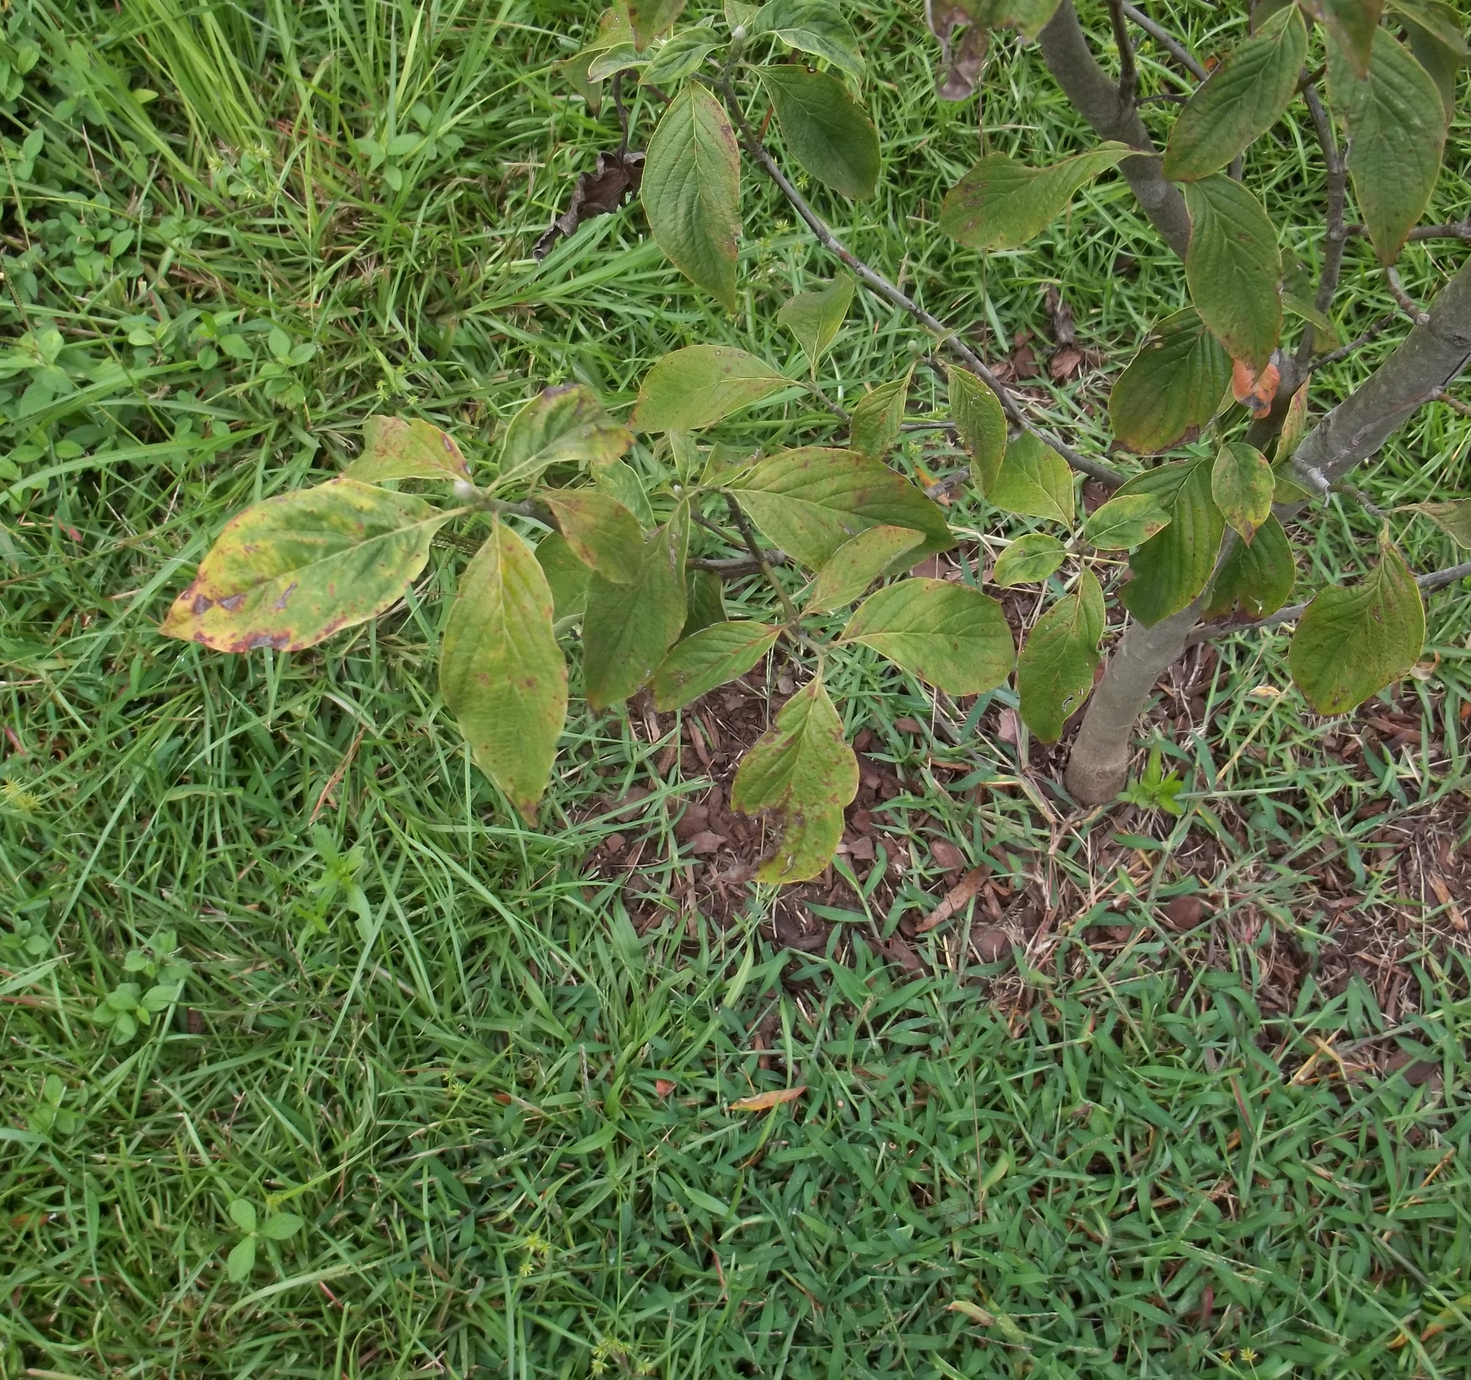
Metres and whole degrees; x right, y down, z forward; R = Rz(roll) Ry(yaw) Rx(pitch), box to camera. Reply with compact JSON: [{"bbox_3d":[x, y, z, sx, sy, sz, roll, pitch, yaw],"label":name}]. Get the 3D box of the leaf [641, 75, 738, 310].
[{"bbox_3d":[-0.021,-0.233,0.825,0.048,0.018,0.103,-10,101,0],"label":"leaf"}]

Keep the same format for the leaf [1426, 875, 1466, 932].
[{"bbox_3d":[0.482,0.145,1.190,0.012,0.006,0.040,-19,60,-12],"label":"leaf"}]

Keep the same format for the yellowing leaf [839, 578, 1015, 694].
[{"bbox_3d":[0.091,-0.025,0.848,0.099,0.018,0.056,5,71,-21],"label":"yellowing leaf"}]

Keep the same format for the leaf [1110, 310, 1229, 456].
[{"bbox_3d":[0.251,-0.178,1.015,0.062,0.085,0.018,39,21,11],"label":"leaf"}]

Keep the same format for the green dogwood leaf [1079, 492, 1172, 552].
[{"bbox_3d":[0.213,-0.092,0.960,0.054,0.011,0.032,-18,60,-13],"label":"green dogwood leaf"}]

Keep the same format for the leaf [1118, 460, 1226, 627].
[{"bbox_3d":[0.241,-0.081,0.968,0.057,0.020,0.093,16,99,11],"label":"leaf"}]

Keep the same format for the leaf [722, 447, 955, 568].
[{"bbox_3d":[0.048,-0.085,0.825,0.119,0.018,0.057,12,71,-20],"label":"leaf"}]

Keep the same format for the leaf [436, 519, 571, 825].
[{"bbox_3d":[-0.098,-0.009,0.740,0.052,0.128,0.025,-7,14,-4],"label":"leaf"}]

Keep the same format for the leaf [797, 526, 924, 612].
[{"bbox_3d":[0.063,-0.060,0.870,0.081,0.018,0.030,-35,61,-22],"label":"leaf"}]

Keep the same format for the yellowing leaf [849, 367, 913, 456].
[{"bbox_3d":[0.080,-0.151,0.960,0.032,0.052,0.014,31,24,21],"label":"yellowing leaf"}]

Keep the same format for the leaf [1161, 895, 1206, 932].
[{"bbox_3d":[0.336,0.166,1.312,0.030,0.010,0.030,0,73,0],"label":"leaf"}]

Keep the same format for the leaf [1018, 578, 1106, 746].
[{"bbox_3d":[0.175,-0.016,0.945,0.042,0.096,0.018,14,18,9],"label":"leaf"}]

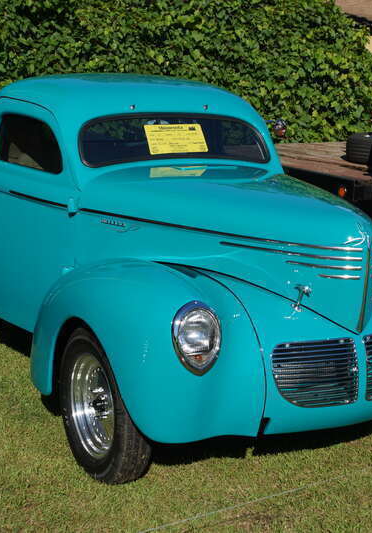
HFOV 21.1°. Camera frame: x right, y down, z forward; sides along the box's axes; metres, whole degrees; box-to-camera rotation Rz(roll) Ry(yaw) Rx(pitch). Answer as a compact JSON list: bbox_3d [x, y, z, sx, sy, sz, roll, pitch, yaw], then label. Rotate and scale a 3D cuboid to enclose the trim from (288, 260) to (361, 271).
[{"bbox_3d":[0.496,-0.004,3.650,0.287,0.016,0.047,6,12,24],"label":"trim"}]

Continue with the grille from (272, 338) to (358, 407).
[{"bbox_3d":[0.467,0.397,3.644,0.335,0.250,0.050,-5,2,-18],"label":"grille"}]

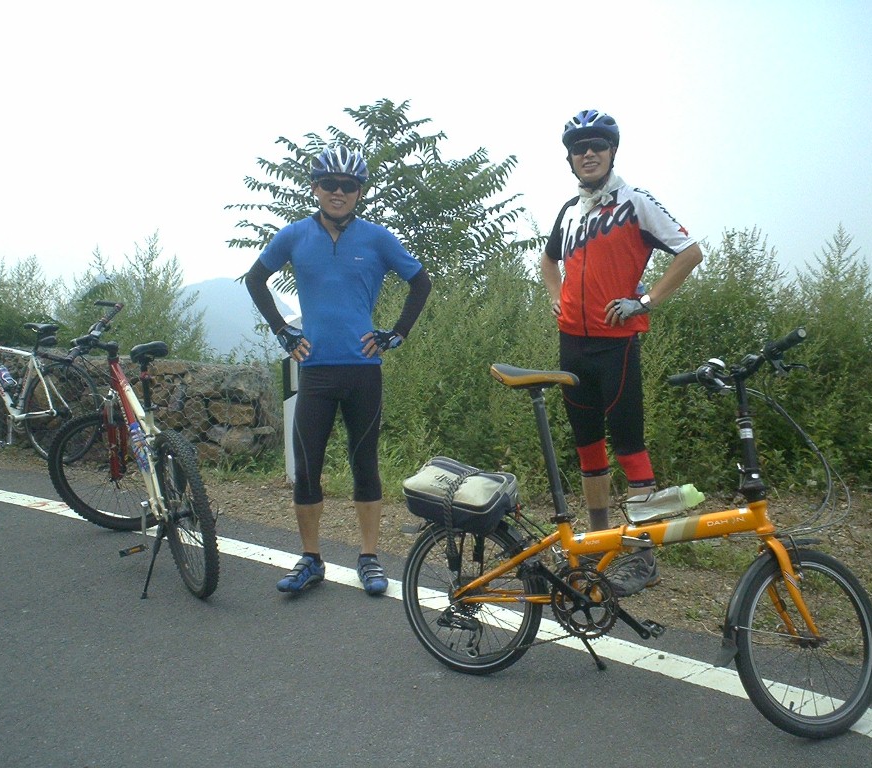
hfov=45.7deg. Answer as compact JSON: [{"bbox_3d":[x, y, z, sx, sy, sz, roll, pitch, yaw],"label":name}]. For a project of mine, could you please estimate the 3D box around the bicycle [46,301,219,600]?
[{"bbox_3d":[-1.254,0.279,4.462,0.600,1.075,1.620,-11,11,-29],"label":"bicycle"}]

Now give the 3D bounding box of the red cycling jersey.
[{"bbox_3d":[0.699,-0.471,3.920,0.550,0.575,0.300,3,10,36],"label":"red cycling jersey"}]

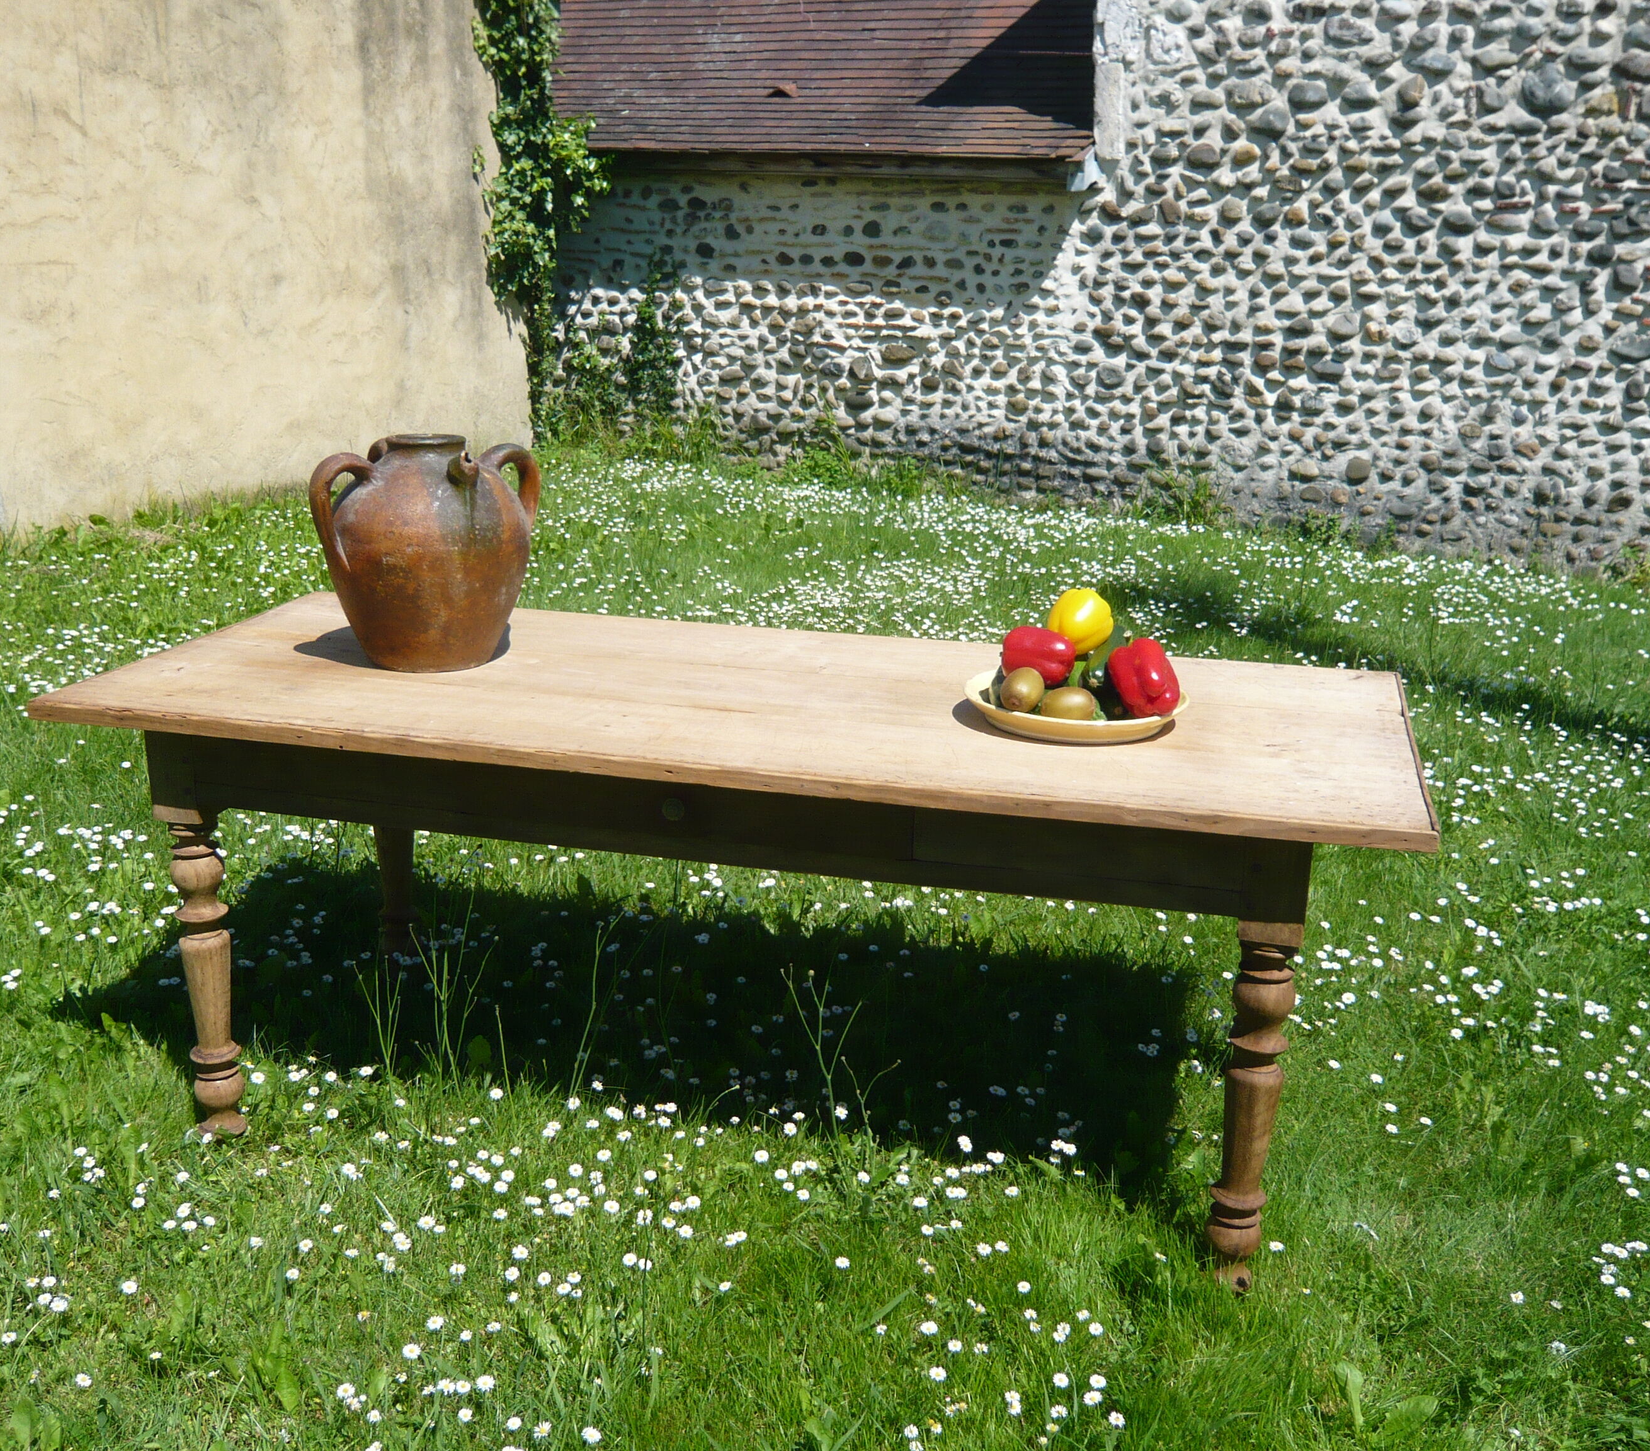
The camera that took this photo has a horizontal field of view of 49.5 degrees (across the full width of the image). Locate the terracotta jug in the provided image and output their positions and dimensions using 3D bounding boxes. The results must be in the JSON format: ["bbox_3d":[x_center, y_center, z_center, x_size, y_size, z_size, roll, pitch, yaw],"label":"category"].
[{"bbox_3d":[-0.632,-0.275,2.797,0.392,0.346,0.356,-12,21,-38],"label":"terracotta jug"}]

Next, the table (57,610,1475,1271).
[{"bbox_3d":[-0.114,0.287,2.809,1.920,0.721,0.807,5,16,13],"label":"table"}]

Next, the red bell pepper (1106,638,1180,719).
[{"bbox_3d":[0.456,-0.068,2.563,0.088,0.088,0.108,-19,58,0],"label":"red bell pepper"}]

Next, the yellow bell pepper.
[{"bbox_3d":[0.369,-0.150,2.593,0.089,0.089,0.095,37,51,0],"label":"yellow bell pepper"}]

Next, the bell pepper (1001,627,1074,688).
[{"bbox_3d":[0.303,-0.099,2.563,0.102,0.084,0.085,10,0,28],"label":"bell pepper"}]

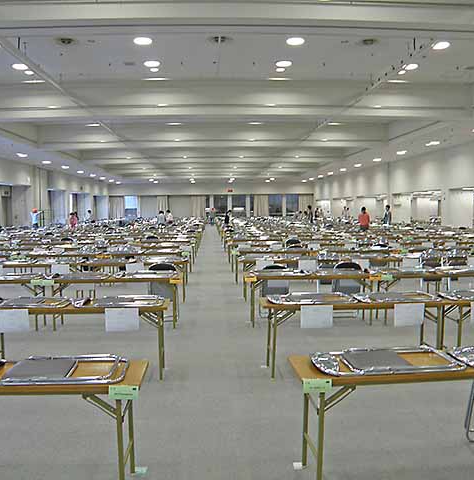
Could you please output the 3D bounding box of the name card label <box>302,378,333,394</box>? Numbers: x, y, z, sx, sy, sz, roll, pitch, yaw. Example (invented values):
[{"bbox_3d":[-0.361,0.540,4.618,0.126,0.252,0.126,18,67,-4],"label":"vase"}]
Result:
[{"bbox_3d":[0.422,0.766,2.510,0.154,0.075,0.005,-1,4,-3],"label":"name card label"}]

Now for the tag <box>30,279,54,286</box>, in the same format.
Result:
[{"bbox_3d":[-2.607,0.567,6.410,0.320,0.080,0.010,0,4,-3],"label":"tag"}]

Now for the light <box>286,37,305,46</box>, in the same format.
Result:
[{"bbox_3d":[1.137,-3.830,9.276,0.340,0.060,0.340,-1,4,-3],"label":"light"}]

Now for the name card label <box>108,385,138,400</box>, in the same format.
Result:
[{"bbox_3d":[-0.579,0.782,2.460,0.150,0.075,0.005,-1,4,-3],"label":"name card label"}]

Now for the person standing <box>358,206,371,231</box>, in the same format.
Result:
[{"bbox_3d":[4.975,-0.454,18.800,0.470,1.630,0.300,-1,4,-3],"label":"person standing"}]

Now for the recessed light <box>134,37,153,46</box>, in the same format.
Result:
[{"bbox_3d":[-2.081,-4.418,10.697,0.380,0.080,0.380,0,4,-3],"label":"recessed light"}]

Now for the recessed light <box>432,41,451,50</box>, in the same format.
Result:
[{"bbox_3d":[4.039,-3.838,9.485,0.340,0.060,0.340,-1,4,-3],"label":"recessed light"}]

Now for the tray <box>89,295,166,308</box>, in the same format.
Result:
[{"bbox_3d":[-1.142,0.600,4.839,0.790,0.060,0.450,0,4,-3],"label":"tray"}]

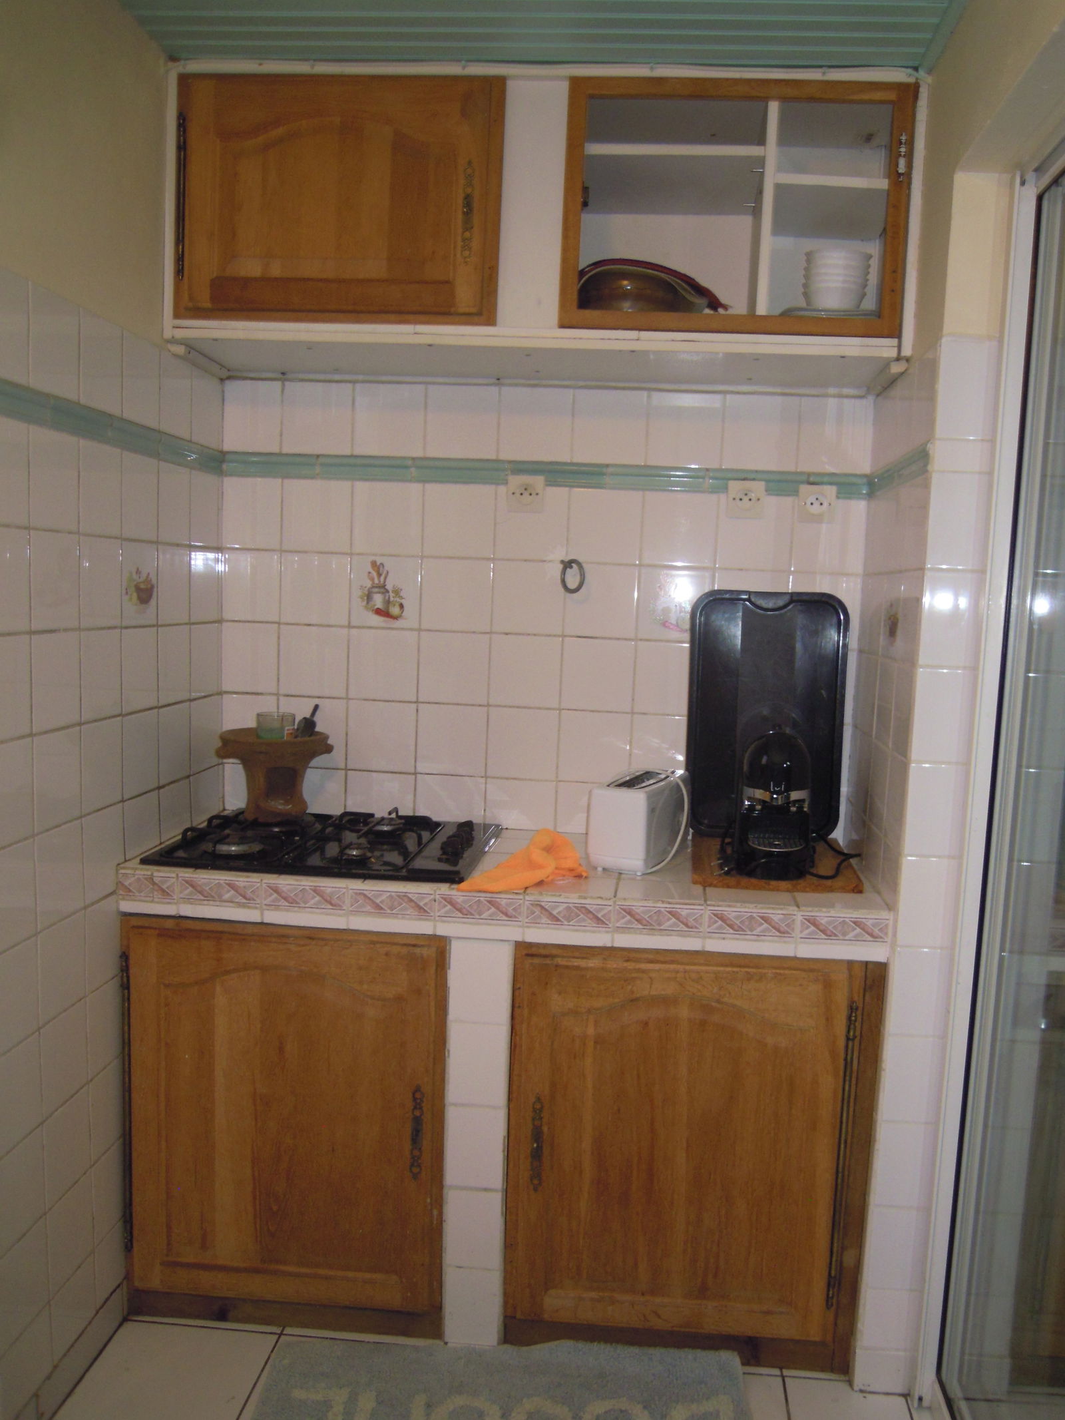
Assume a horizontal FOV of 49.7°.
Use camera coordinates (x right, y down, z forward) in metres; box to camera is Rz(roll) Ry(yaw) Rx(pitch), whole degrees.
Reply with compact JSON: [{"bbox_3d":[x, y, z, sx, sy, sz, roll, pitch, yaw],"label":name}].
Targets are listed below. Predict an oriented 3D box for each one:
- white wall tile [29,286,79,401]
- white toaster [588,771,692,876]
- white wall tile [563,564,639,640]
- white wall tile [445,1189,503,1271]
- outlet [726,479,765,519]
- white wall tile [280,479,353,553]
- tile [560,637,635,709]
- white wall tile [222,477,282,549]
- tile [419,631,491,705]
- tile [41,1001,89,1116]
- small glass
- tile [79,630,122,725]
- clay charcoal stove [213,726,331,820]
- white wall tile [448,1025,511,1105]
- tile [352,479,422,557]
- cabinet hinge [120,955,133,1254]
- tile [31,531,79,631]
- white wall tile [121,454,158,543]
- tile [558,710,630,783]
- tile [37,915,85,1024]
[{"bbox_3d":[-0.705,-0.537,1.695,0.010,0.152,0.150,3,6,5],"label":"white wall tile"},{"bbox_3d":[0.211,0.209,2.244,0.114,0.157,0.295,5,6,22],"label":"white toaster"},{"bbox_3d":[0.147,-0.228,2.411,0.150,0.150,0.009,3,6,5],"label":"white wall tile"},{"bbox_3d":[-0.102,0.917,2.030,0.103,0.150,0.010,2,6,6],"label":"white wall tile"},{"bbox_3d":[0.434,-0.425,2.327,0.077,0.077,0.014,3,6,5],"label":"outlet"},{"bbox_3d":[-0.454,-0.409,2.415,0.150,0.150,0.010,2,6,6],"label":"white wall tile"},{"bbox_3d":[0.136,-0.074,2.385,0.150,0.150,0.010,2,6,6],"label":"tile"},{"bbox_3d":[-0.601,-0.417,2.461,0.128,0.150,0.009,3,6,5],"label":"white wall tile"},{"bbox_3d":[-0.165,-0.090,2.453,0.150,0.150,0.009,3,6,5],"label":"tile"},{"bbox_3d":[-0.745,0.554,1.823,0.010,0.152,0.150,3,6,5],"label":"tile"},{"bbox_3d":[-0.506,0.031,2.260,0.075,0.057,0.075,2,6,6],"label":"small glass"},{"bbox_3d":[-0.734,-0.060,1.948,0.009,0.150,0.150,3,6,5],"label":"tile"},{"bbox_3d":[-0.524,0.133,2.338,0.252,0.168,0.232,-1,6,-24],"label":"clay charcoal stove"},{"bbox_3d":[-0.099,0.631,2.047,0.105,0.150,0.008,3,6,6],"label":"white wall tile"},{"bbox_3d":[-0.307,-0.403,2.435,0.150,0.150,0.009,3,6,5],"label":"tile"},{"bbox_3d":[-0.745,0.723,2.109,0.015,0.574,0.016,3,6,6],"label":"cabinet hinge"},{"bbox_3d":[-0.742,-0.198,1.780,0.009,0.150,0.150,3,6,5],"label":"tile"},{"bbox_3d":[-0.708,-0.381,2.069,0.009,0.150,0.150,3,6,5],"label":"white wall tile"},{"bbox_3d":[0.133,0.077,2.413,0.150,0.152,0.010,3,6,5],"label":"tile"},{"bbox_3d":[-0.739,0.406,1.805,0.010,0.150,0.150,2,6,6],"label":"tile"}]

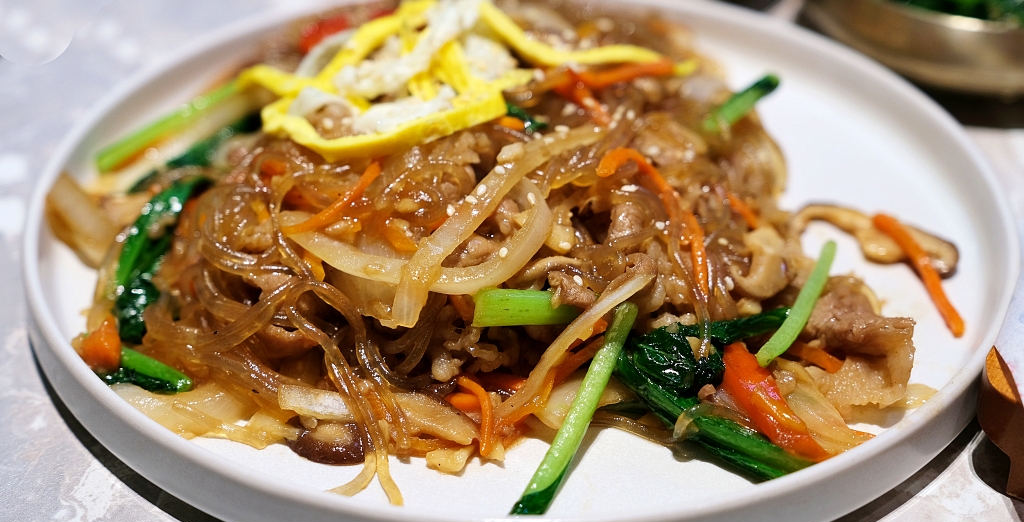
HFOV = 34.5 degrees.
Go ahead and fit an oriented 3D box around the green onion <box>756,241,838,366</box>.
[{"bbox_3d":[0.069,0.010,0.393,0.006,0.005,0.042,19,48,25],"label":"green onion"}]

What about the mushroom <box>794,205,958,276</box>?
[{"bbox_3d":[0.097,-0.006,0.436,0.043,0.009,0.017,18,40,24],"label":"mushroom"}]

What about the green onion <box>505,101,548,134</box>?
[{"bbox_3d":[0.003,-0.038,0.428,0.014,0.005,0.006,26,42,18],"label":"green onion"}]

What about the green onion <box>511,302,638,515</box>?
[{"bbox_3d":[0.016,0.033,0.371,0.007,0.006,0.059,15,54,20],"label":"green onion"}]

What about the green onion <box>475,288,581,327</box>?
[{"bbox_3d":[0.005,0.011,0.386,0.027,0.008,0.008,1,36,2],"label":"green onion"}]

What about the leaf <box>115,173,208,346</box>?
[{"bbox_3d":[-0.089,-0.001,0.413,0.015,0.011,0.050,5,48,8],"label":"leaf"}]

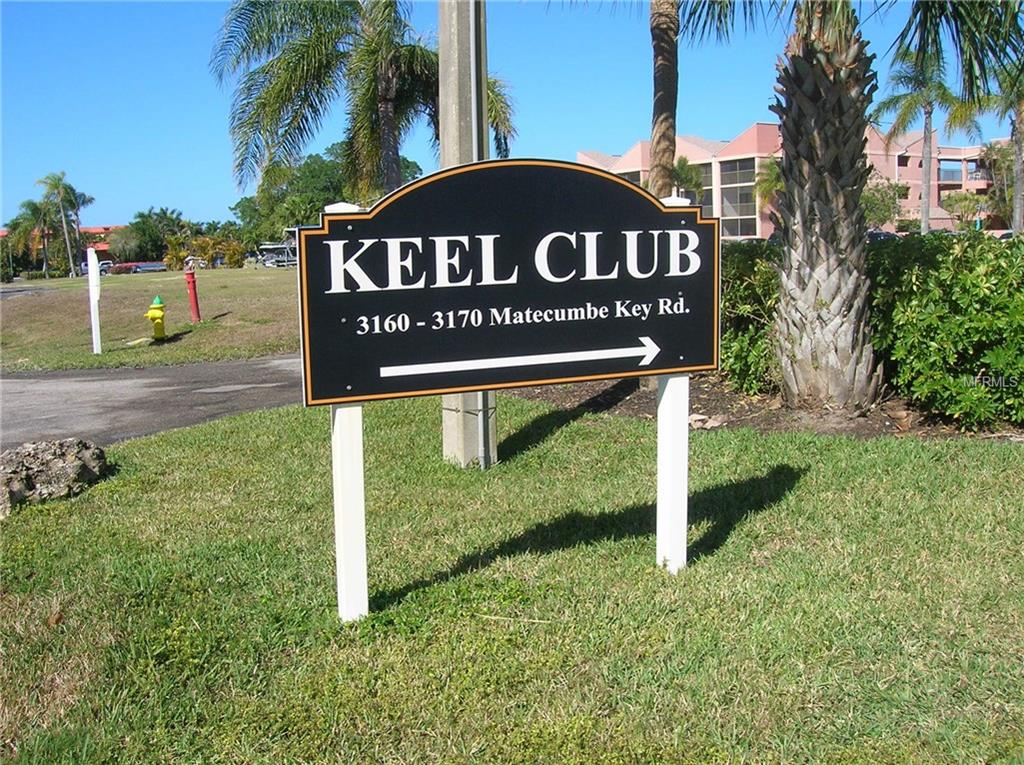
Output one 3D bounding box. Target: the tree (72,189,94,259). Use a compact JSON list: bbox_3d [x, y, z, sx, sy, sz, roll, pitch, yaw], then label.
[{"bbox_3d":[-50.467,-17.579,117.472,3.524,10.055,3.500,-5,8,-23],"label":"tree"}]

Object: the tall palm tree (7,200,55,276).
[{"bbox_3d":[-53.392,-15.992,111.493,5.352,8.735,5.200,-6,8,-25],"label":"tall palm tree"}]

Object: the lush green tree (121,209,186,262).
[{"bbox_3d":[-47.675,-18.937,133.570,8.272,8.282,7.600,-5,8,-19],"label":"lush green tree"}]

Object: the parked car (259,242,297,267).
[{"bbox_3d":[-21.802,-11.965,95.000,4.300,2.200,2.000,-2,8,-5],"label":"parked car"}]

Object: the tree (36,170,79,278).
[{"bbox_3d":[-38.916,-13.528,86.000,3.800,9.000,3.800,-1,8,0],"label":"tree"}]

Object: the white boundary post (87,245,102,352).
[{"bbox_3d":[-6.062,-1.192,14.600,0.140,1.580,0.130,-3,8,-17],"label":"white boundary post"}]

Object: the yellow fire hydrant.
[{"bbox_3d":[-6.231,-1.133,17.654,0.400,0.783,0.380,-4,8,-17],"label":"yellow fire hydrant"}]

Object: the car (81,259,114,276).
[{"bbox_3d":[-42.919,-11.908,104.000,4.300,1.650,1.850,0,8,9],"label":"car"}]

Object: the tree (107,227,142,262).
[{"bbox_3d":[-49.270,-16.904,127.708,4.588,5.787,4.600,-5,8,-21],"label":"tree"}]

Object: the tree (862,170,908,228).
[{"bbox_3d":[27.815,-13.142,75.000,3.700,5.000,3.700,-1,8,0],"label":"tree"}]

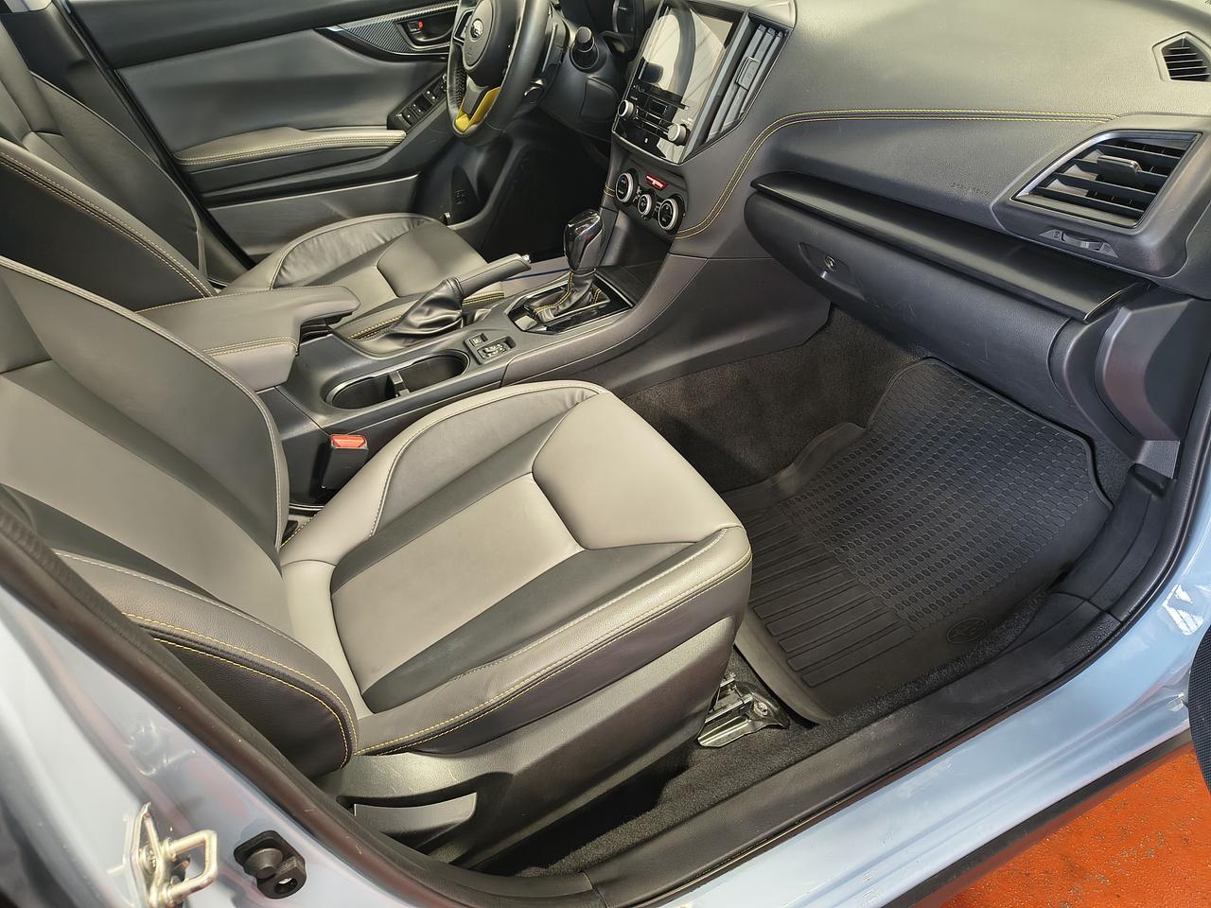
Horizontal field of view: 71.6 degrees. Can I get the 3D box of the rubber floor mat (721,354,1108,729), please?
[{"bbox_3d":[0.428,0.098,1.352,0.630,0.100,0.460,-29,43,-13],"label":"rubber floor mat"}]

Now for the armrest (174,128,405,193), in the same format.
[{"bbox_3d":[-0.606,-0.587,1.636,0.420,0.080,0.095,-18,40,-22],"label":"armrest"}]

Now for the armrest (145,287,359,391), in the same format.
[{"bbox_3d":[-0.471,-0.144,1.085,0.310,0.073,0.165,-18,40,-22],"label":"armrest"}]

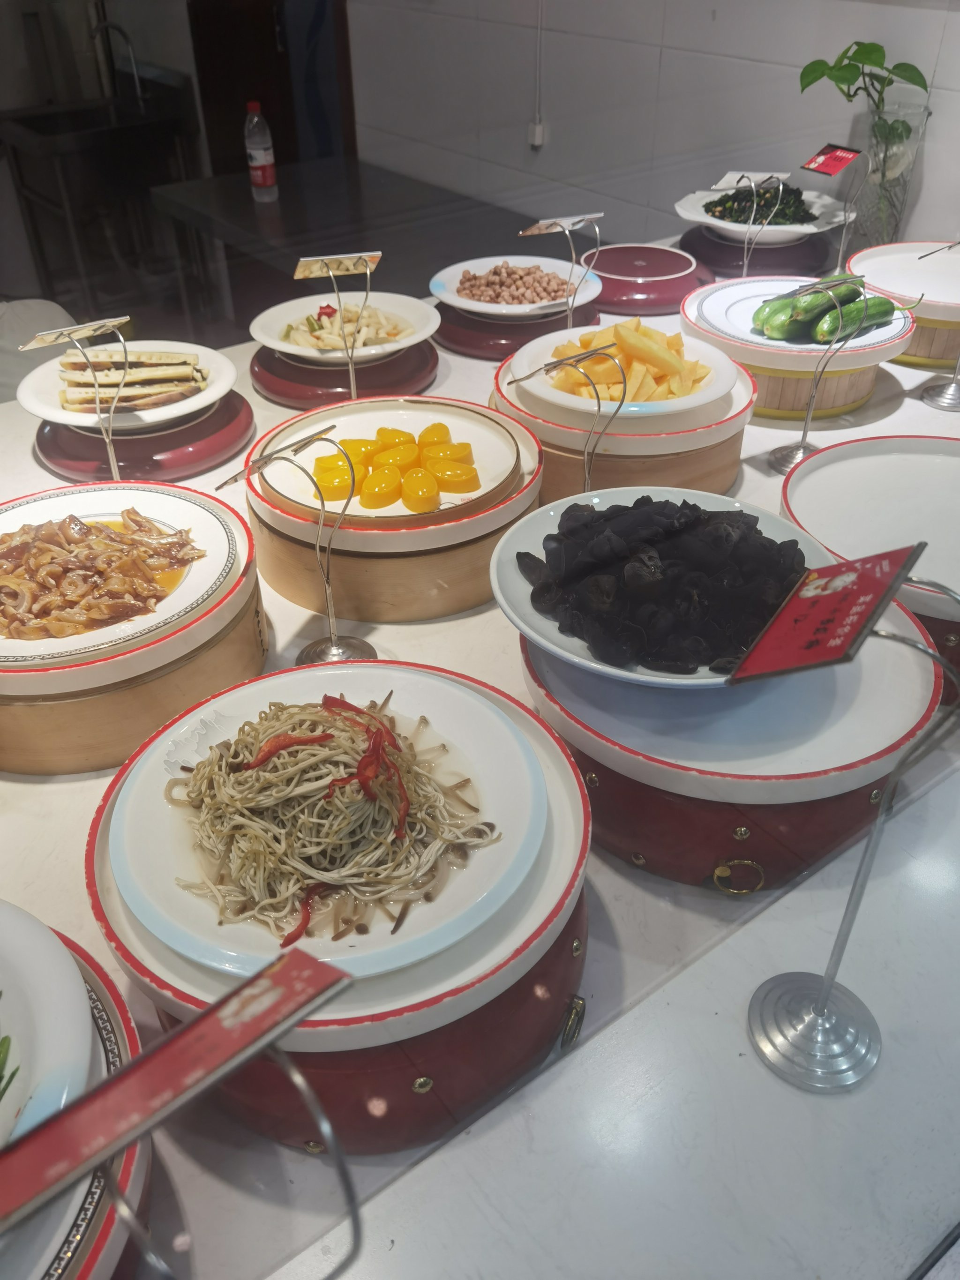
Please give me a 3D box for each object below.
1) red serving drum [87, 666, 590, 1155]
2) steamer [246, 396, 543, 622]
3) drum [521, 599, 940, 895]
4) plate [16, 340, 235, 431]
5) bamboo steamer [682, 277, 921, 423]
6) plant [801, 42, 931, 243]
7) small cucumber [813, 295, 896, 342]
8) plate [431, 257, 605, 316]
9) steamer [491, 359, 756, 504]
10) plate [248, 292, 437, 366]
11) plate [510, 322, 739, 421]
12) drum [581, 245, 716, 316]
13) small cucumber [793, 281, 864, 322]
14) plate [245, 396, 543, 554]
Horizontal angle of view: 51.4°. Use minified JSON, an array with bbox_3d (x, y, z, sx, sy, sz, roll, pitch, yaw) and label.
[{"bbox_3d":[-0.081,0.148,0.638,0.294,0.116,0.294,0,37,0],"label":"red serving drum"},{"bbox_3d":[-0.091,-0.155,1.111,0.318,0.110,0.318,-1,37,0],"label":"steamer"},{"bbox_3d":[0.190,0.046,0.816,0.320,0.124,0.320,-1,37,0],"label":"drum"},{"bbox_3d":[-0.405,-0.287,1.165,0.249,0.035,0.249,0,37,0],"label":"plate"},{"bbox_3d":[0.413,-0.388,1.330,0.294,0.098,0.294,0,37,0],"label":"bamboo steamer"},{"bbox_3d":[0.621,-0.757,1.655,0.215,0.400,0.170,-1,37,0],"label":"plant"},{"bbox_3d":[0.519,-0.440,1.374,0.176,0.038,0.038,-25,43,-29],"label":"small cucumber"},{"bbox_3d":[0.058,-0.570,1.637,0.288,0.034,0.288,-1,37,0],"label":"plate"},{"bbox_3d":[0.164,-0.254,1.162,0.294,0.102,0.294,0,37,0],"label":"steamer"},{"bbox_3d":[-0.198,-0.463,1.499,0.281,0.034,0.281,-1,37,0],"label":"plate"},{"bbox_3d":[0.161,-0.289,1.122,0.249,0.035,0.249,0,37,0],"label":"plate"},{"bbox_3d":[0.261,-0.604,1.662,0.269,0.051,0.269,0,37,0],"label":"drum"},{"bbox_3d":[0.491,-0.478,1.397,0.174,0.037,0.037,-28,44,-31],"label":"small cucumber"},{"bbox_3d":[-0.084,-0.177,1.005,0.294,0.028,0.294,0,37,0],"label":"plate"}]

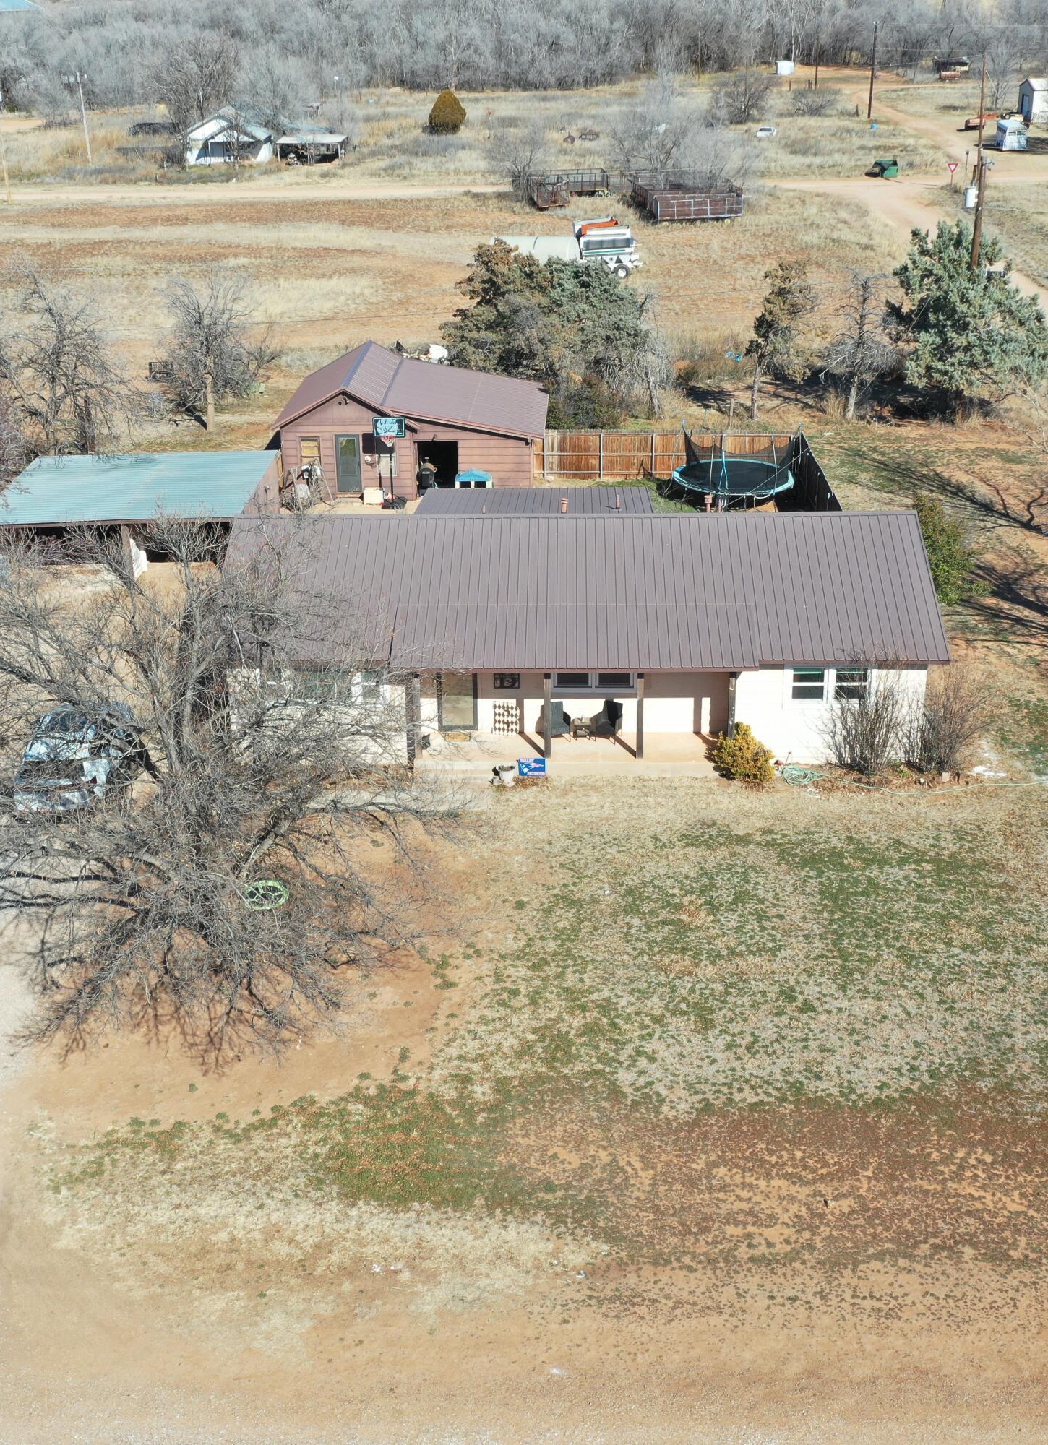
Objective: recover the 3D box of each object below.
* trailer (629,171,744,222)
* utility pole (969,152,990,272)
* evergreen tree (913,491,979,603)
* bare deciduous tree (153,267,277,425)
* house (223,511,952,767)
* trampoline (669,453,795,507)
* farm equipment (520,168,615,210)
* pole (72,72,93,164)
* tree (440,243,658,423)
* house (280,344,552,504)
[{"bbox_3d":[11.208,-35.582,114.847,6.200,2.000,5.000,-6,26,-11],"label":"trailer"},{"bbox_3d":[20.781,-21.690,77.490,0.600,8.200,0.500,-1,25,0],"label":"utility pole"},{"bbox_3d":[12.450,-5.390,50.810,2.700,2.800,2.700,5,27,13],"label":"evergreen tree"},{"bbox_3d":[-12.550,-14.612,66.521,4.600,6.216,4.500,-1,25,0],"label":"bare deciduous tree"},{"bbox_3d":[1.342,-3.078,42.897,16.798,4.669,10.657,0,25,2],"label":"house"},{"bbox_3d":[7.166,-7.958,57.660,4.170,0.950,4.170,-1,25,0],"label":"trampoline"},{"bbox_3d":[3.126,-40.488,127.187,6.600,2.300,4.500,2,25,7],"label":"farm equipment"},{"bbox_3d":[-36.940,-50.930,142.070,0.450,7.300,0.450,-7,26,-12],"label":"pole"},{"bbox_3d":[1.100,-15.763,68.049,8.700,6.599,7.600,-1,25,0],"label":"tree"},{"bbox_3d":[-3.823,-11.021,60.917,9.183,4.002,7.438,0,25,2],"label":"house"}]

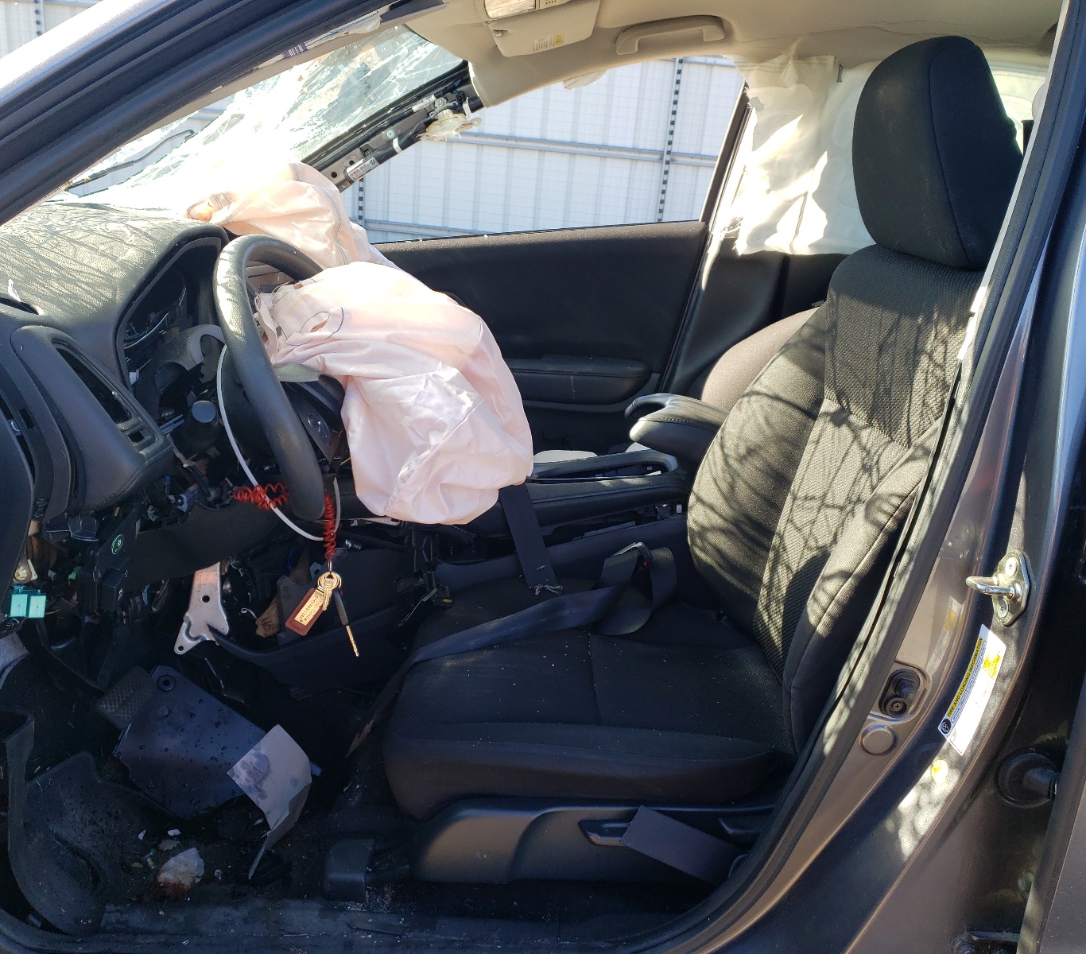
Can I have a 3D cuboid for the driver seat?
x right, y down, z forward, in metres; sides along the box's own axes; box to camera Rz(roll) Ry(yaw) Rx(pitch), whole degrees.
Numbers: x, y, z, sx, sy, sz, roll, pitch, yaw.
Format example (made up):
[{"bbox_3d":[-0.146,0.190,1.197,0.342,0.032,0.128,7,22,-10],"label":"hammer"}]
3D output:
[{"bbox_3d":[0.193,-0.053,1.137,0.690,0.885,0.530,5,19,-2],"label":"driver seat"}]

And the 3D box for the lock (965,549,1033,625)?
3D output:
[{"bbox_3d":[0.389,0.093,0.814,0.039,0.066,0.043,5,19,-2],"label":"lock"}]

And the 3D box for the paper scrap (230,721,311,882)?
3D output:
[{"bbox_3d":[-0.337,0.398,1.182,0.090,0.120,0.085,5,19,-2],"label":"paper scrap"}]

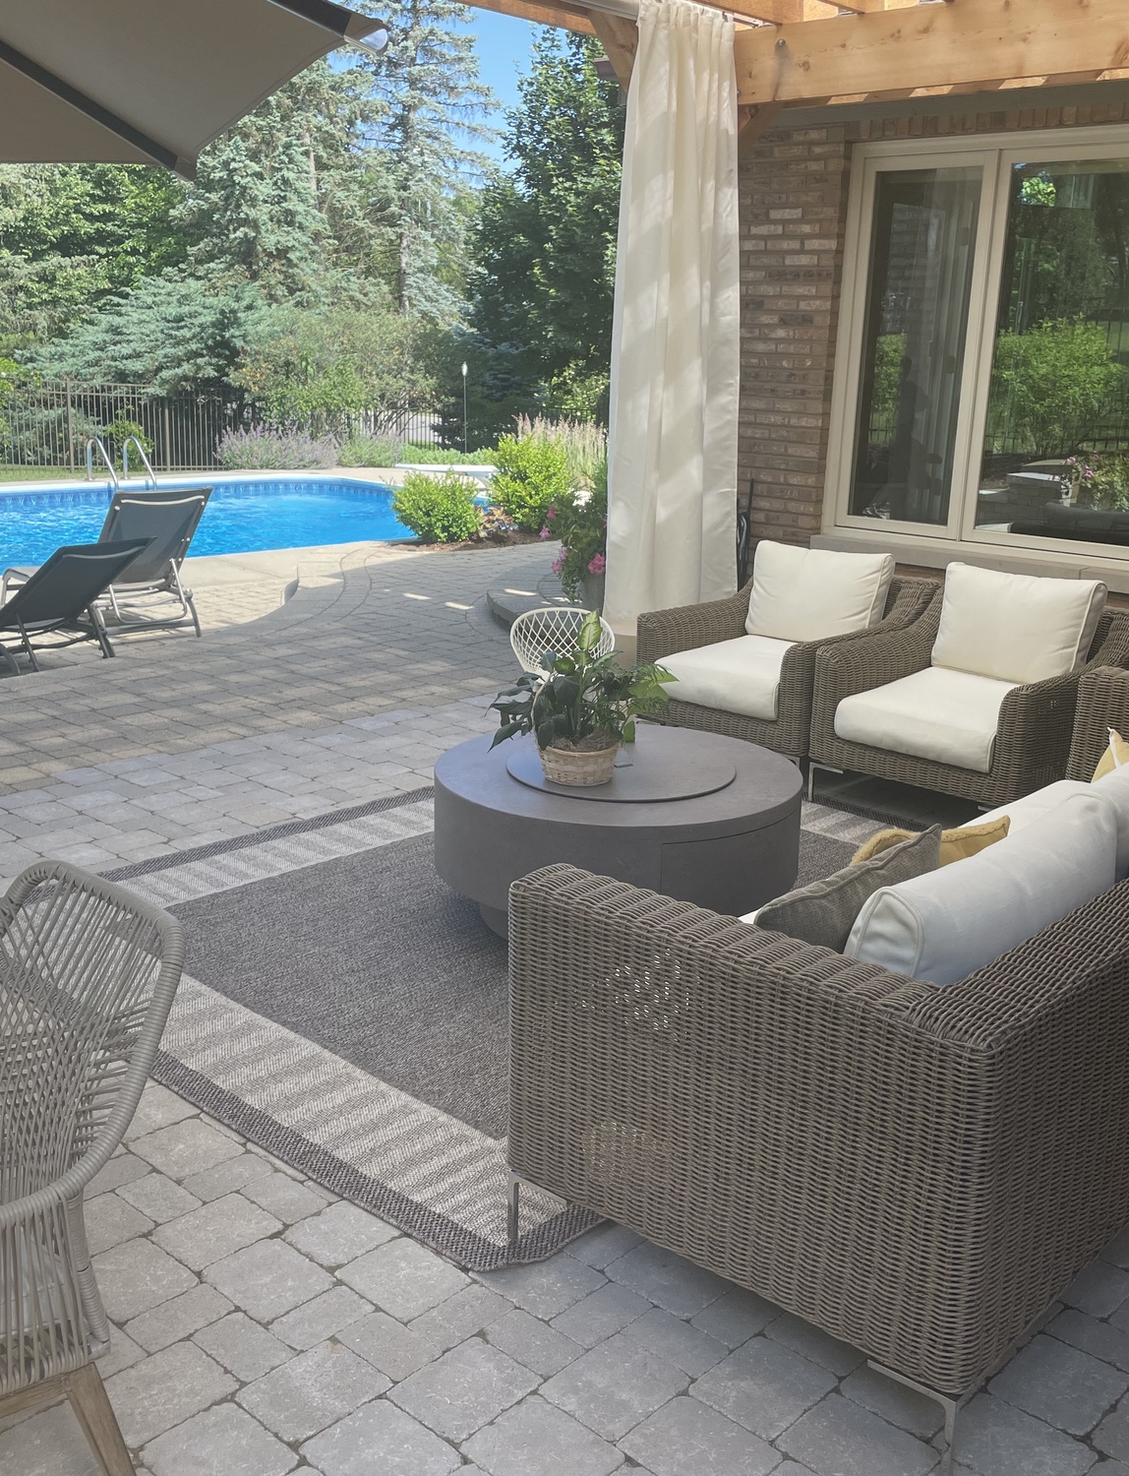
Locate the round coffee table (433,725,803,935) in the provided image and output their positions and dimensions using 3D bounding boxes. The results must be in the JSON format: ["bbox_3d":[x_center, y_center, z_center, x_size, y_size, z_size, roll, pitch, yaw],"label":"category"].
[{"bbox_3d":[0.140,0.286,4.211,1.038,0.410,1.038,2,15,0],"label":"round coffee table"}]

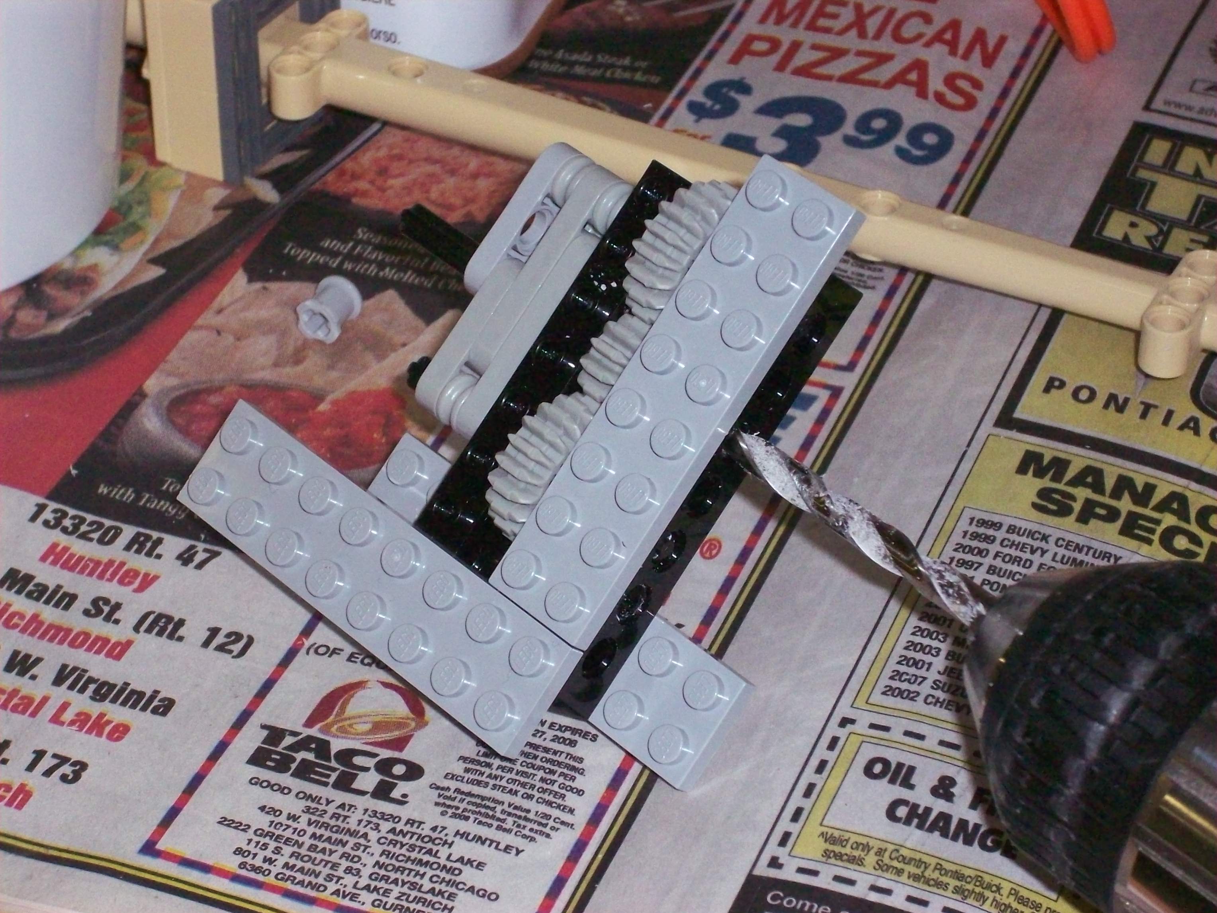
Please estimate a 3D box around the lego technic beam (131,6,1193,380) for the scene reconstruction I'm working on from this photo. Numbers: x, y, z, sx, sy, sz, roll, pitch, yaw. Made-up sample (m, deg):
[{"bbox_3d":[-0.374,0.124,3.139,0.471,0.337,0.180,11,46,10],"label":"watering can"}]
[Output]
[{"bbox_3d":[0.020,-0.040,0.581,0.162,0.008,0.024,18,39,22],"label":"lego technic beam"}]

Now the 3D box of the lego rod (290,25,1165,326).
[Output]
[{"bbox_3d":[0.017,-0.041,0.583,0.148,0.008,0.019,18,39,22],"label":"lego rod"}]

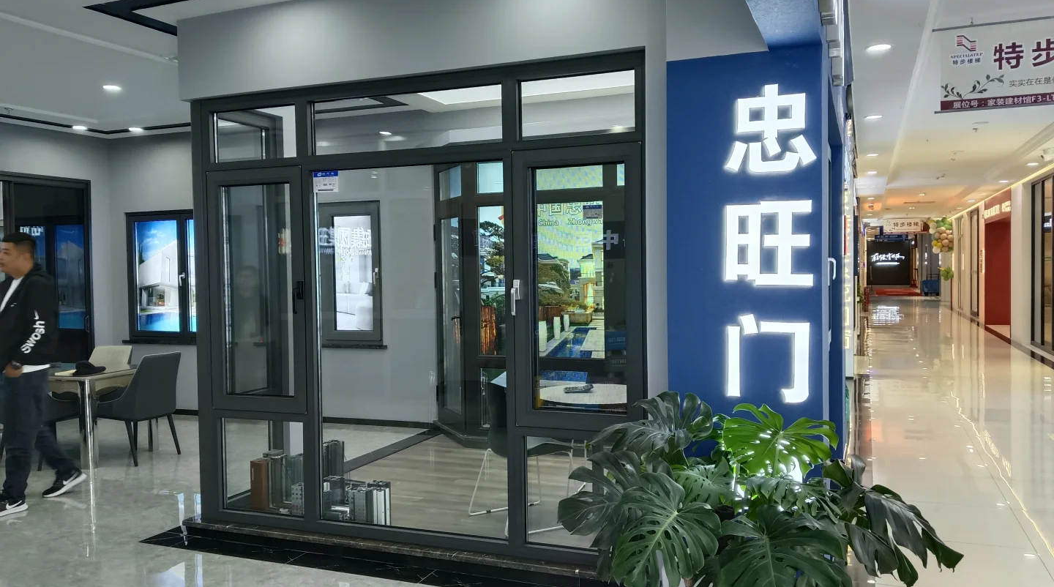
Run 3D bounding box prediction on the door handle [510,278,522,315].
[{"bbox_3d":[-0.055,0.020,3.893,0.040,0.175,0.060,0,2,21],"label":"door handle"}]

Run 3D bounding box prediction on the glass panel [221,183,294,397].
[{"bbox_3d":[-1.530,-0.013,4.495,0.473,1.197,0.030,0,2,21],"label":"glass panel"}]

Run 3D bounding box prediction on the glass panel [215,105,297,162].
[{"bbox_3d":[-1.567,-0.910,4.552,0.570,0.285,0.030,0,2,21],"label":"glass panel"}]

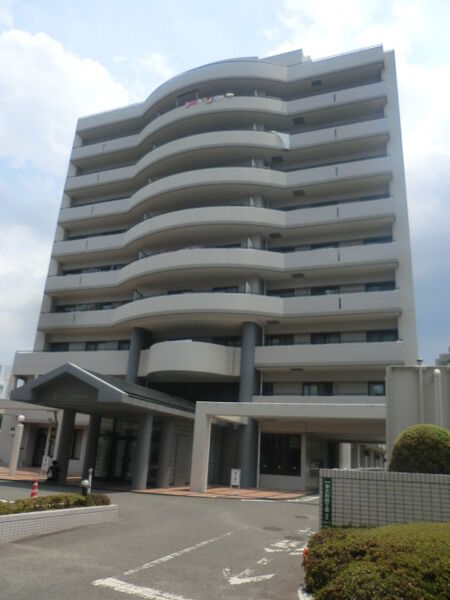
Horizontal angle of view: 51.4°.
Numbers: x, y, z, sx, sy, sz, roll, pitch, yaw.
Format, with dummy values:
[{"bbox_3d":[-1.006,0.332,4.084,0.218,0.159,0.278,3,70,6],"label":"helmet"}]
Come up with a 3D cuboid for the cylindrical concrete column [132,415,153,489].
[{"bbox_3d":[-3.591,6.587,20.470,0.620,3.100,0.620,3,-19,1],"label":"cylindrical concrete column"}]

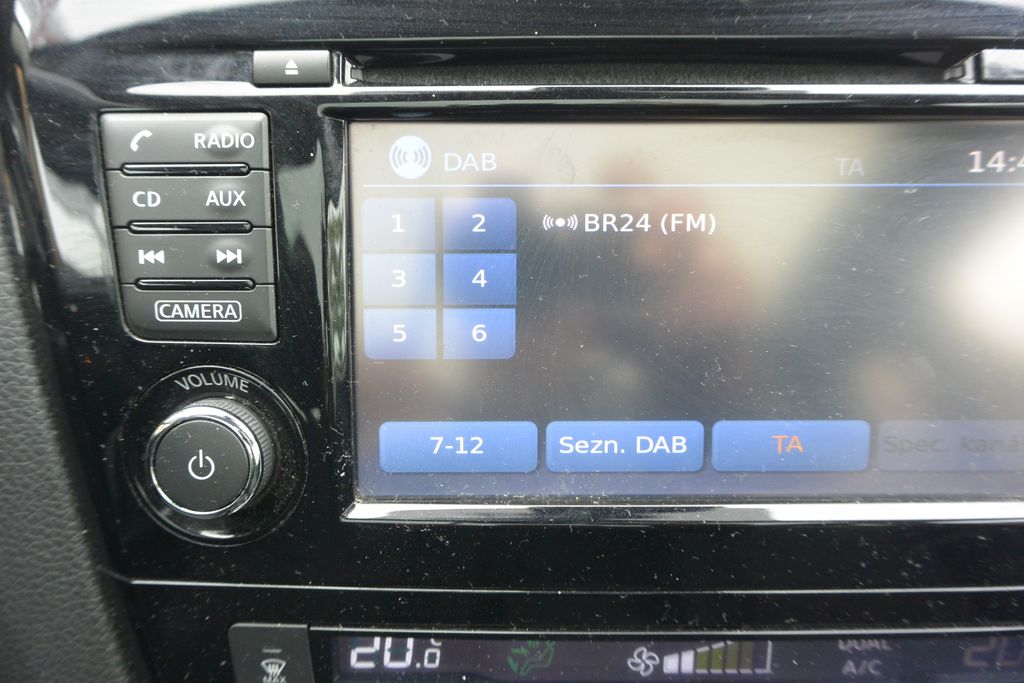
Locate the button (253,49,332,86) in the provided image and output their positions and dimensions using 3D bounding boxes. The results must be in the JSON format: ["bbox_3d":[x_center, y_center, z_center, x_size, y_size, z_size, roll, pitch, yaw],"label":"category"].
[{"bbox_3d":[-0.045,-0.056,0.158,0.016,0.007,0.004,0,5,0],"label":"button"}]

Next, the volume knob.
[{"bbox_3d":[-0.062,0.024,0.160,0.023,0.023,0.009,0,5,0],"label":"volume knob"}]

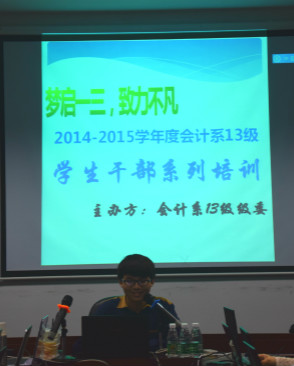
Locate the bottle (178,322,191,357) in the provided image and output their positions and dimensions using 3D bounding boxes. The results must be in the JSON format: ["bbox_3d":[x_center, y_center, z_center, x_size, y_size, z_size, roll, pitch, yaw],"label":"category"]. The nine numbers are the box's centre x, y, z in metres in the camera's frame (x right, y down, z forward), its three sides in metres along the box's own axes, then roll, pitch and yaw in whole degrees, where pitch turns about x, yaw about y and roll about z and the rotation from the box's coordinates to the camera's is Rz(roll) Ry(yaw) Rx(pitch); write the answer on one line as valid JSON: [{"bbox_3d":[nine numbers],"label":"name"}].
[{"bbox_3d":[0.192,0.799,6.050,0.058,0.171,0.058,-1,-1,0],"label":"bottle"}]

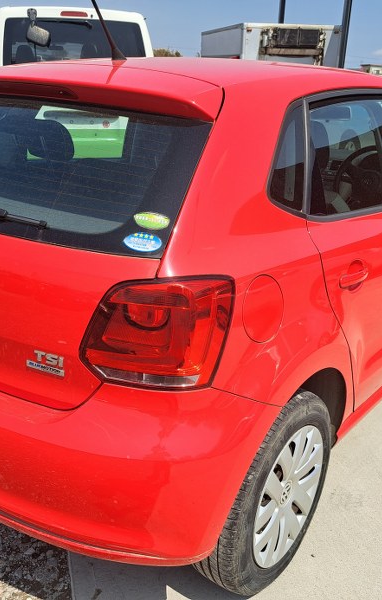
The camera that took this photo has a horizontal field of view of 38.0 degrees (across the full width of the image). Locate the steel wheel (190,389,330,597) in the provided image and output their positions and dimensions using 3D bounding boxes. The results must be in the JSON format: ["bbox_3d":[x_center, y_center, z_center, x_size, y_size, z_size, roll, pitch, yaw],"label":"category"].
[{"bbox_3d":[0.222,0.538,1.644,0.190,0.600,0.600,17,26,35],"label":"steel wheel"}]

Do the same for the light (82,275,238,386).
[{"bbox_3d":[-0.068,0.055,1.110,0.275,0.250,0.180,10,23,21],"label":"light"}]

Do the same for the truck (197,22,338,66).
[{"bbox_3d":[1.543,-4.565,11.900,1.900,2.200,3.100,-4,23,-11],"label":"truck"}]

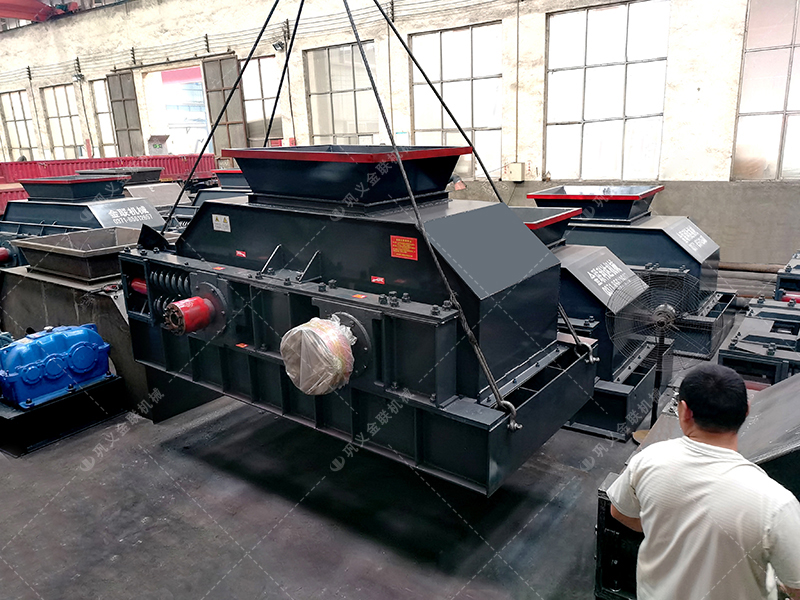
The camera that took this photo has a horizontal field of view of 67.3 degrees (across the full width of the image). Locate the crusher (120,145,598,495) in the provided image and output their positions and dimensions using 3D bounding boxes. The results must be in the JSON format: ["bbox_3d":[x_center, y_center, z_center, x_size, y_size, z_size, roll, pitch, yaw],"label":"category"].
[{"bbox_3d":[-0.487,-0.174,3.972,3.140,1.585,1.710,11,20,35],"label":"crusher"}]

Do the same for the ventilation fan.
[{"bbox_3d":[1.860,0.428,4.358,0.760,1.360,0.450,5,17,23],"label":"ventilation fan"}]

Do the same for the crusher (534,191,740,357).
[{"bbox_3d":[2.220,-0.507,7.206,3.140,1.585,1.560,9,20,36],"label":"crusher"}]

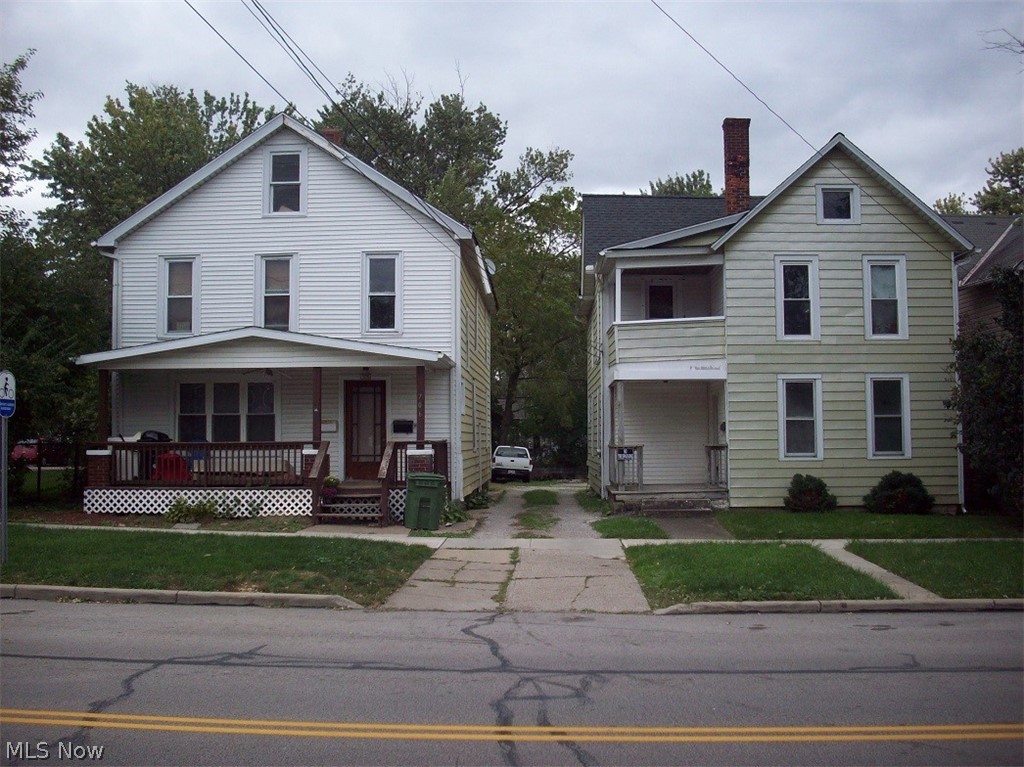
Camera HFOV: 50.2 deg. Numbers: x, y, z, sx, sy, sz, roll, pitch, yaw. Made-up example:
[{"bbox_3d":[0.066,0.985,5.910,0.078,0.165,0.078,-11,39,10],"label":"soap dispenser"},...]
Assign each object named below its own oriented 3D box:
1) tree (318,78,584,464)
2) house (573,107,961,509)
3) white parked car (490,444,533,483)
[{"bbox_3d":[-3.548,-4.808,55.203,13.600,19.300,12.500,-1,-3,2],"label":"tree"},{"bbox_3d":[5.992,-1.592,29.294,8.000,9.050,12.700,-1,-3,2],"label":"house"},{"bbox_3d":[0.048,3.693,50.301,1.760,1.650,4.800,-1,-3,2],"label":"white parked car"}]

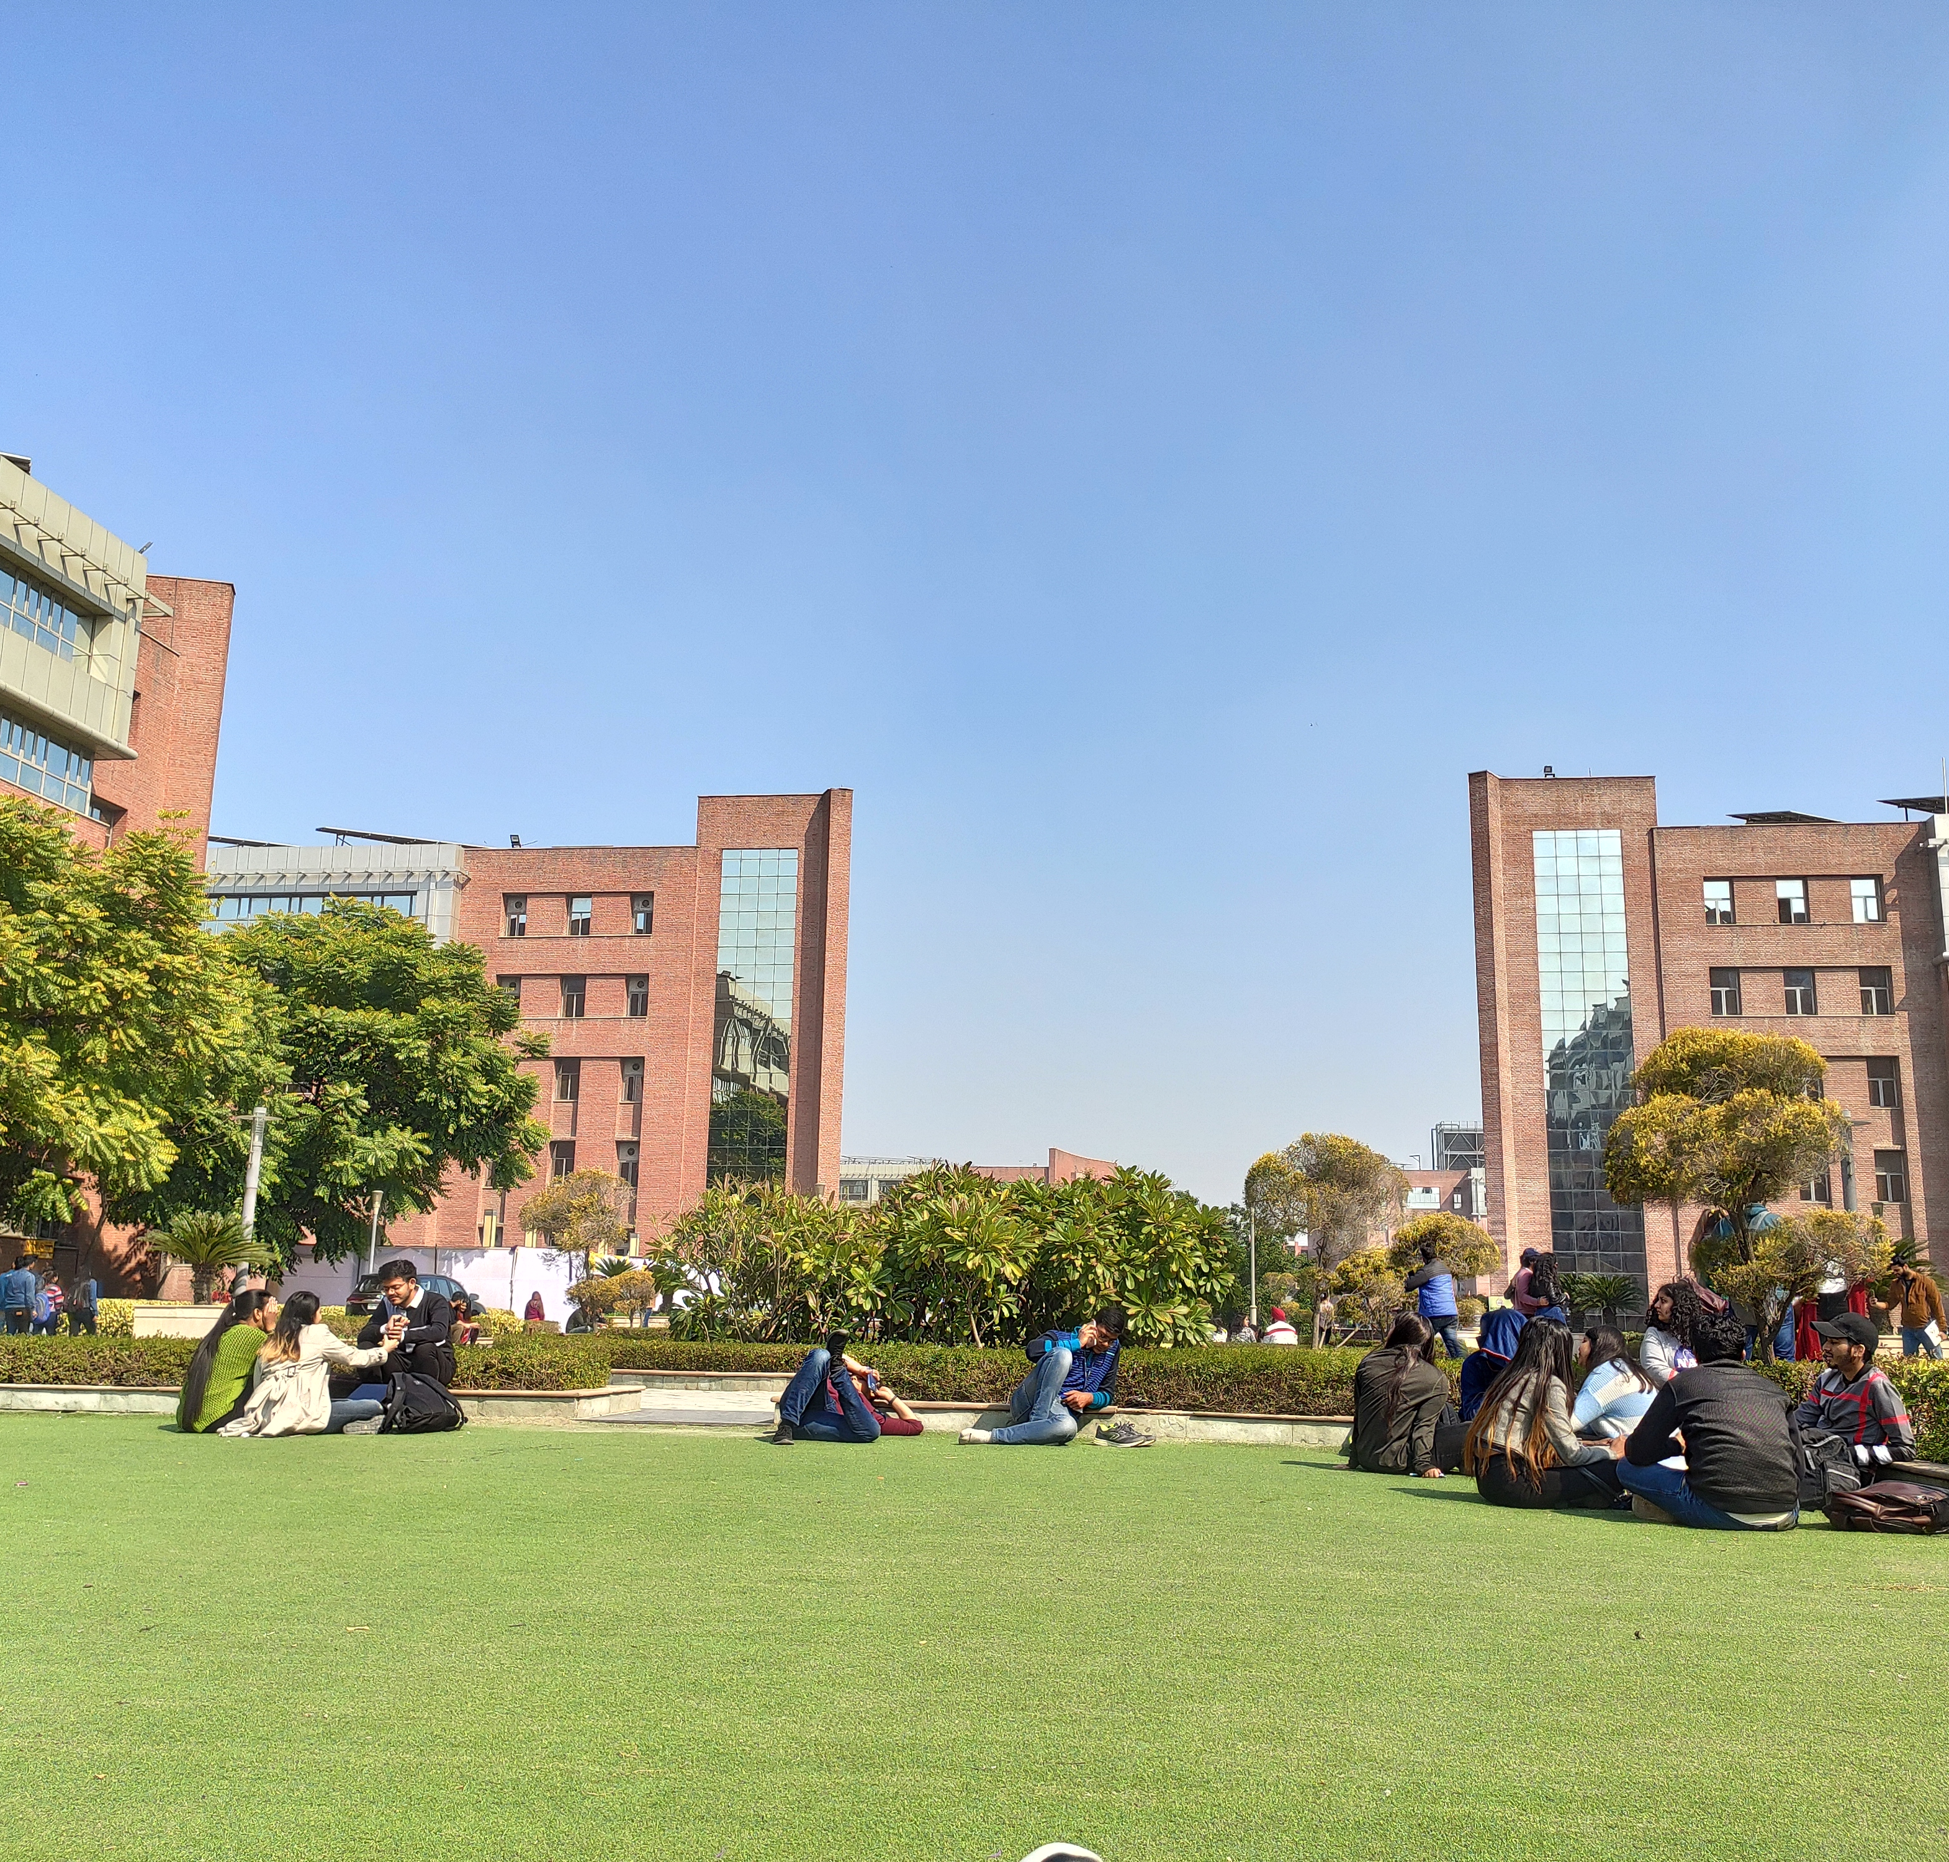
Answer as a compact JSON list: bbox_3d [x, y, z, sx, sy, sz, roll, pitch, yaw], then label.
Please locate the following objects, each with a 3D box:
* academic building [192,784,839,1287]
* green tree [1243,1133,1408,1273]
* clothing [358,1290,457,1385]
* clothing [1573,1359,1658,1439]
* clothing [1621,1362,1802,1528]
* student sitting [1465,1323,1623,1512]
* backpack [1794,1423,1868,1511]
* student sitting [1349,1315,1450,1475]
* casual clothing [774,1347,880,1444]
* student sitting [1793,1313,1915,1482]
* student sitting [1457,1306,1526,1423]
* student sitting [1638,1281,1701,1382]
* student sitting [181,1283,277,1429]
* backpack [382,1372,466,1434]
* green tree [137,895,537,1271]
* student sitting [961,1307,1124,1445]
[{"bbox_3d":[-22.720,7.041,88.256,33.000,23.600,16.000,0,-11,4],"label":"academic building"},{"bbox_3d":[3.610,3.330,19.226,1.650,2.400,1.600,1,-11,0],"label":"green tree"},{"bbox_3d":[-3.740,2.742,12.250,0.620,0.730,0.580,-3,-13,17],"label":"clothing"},{"bbox_3d":[2.838,2.112,8.229,0.420,0.470,0.420,-2,-11,12],"label":"clothing"},{"bbox_3d":[2.831,1.947,7.135,0.620,0.590,0.620,3,-11,-12],"label":"clothing"},{"bbox_3d":[2.372,1.986,7.744,0.720,0.740,0.550,10,-14,-39],"label":"student sitting"},{"bbox_3d":[3.467,2.156,7.567,0.290,0.370,0.220,7,-13,-29],"label":"backpack"},{"bbox_3d":[2.321,2.442,9.850,0.560,0.800,0.620,-6,-14,29],"label":"student sitting"},{"bbox_3d":[-0.907,2.900,11.700,0.660,0.570,0.600,-4,-13,23],"label":"casual clothing"},{"bbox_3d":[3.772,2.070,8.050,0.660,0.820,0.580,12,-16,-41],"label":"student sitting"},{"bbox_3d":[2.772,2.467,10.000,0.550,0.830,0.600,0,-12,6],"label":"student sitting"},{"bbox_3d":[3.236,2.083,8.607,0.680,0.900,0.480,7,-13,-29],"label":"student sitting"},{"bbox_3d":[-4.151,2.398,10.434,0.665,0.760,0.456,10,-15,-41],"label":"student sitting"},{"bbox_3d":[-3.486,2.967,11.800,0.480,0.390,0.330,7,-14,-25],"label":"backpack"},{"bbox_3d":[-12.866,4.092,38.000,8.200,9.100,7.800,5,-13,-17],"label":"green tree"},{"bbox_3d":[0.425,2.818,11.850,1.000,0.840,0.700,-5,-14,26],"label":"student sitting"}]

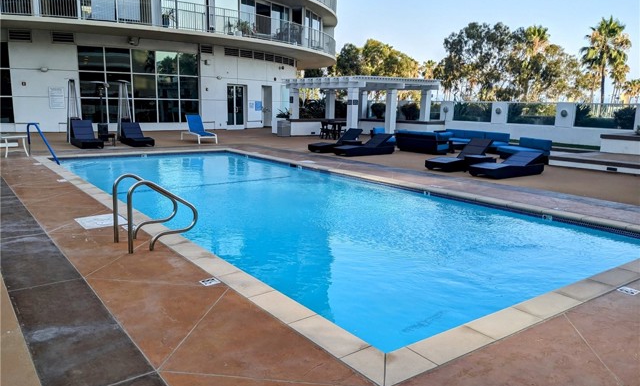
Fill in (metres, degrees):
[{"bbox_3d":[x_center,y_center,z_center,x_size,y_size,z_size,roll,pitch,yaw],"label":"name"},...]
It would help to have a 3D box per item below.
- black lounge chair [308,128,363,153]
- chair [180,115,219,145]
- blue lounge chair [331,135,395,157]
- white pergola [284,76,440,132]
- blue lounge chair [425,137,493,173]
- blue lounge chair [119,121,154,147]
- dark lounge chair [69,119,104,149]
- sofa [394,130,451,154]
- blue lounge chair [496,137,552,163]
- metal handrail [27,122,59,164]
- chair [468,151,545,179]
[{"bbox_3d":[0.638,-1.846,17.494,2.005,0.764,0.692,-8,13,-41],"label":"black lounge chair"},{"bbox_3d":[-4.874,-2.544,20.151,0.680,0.980,2.000,-5,12,-32],"label":"chair"},{"bbox_3d":[1.509,-1.622,16.611,2.005,0.667,0.692,-6,12,-36],"label":"blue lounge chair"},{"bbox_3d":[2.103,-4.427,26.187,6.000,2.860,5.400,-6,13,-36],"label":"white pergola"},{"bbox_3d":[3.785,-1.043,13.302,2.005,0.782,0.692,-7,13,-37],"label":"blue lounge chair"},{"bbox_3d":[-6.756,-2.170,18.382,0.692,0.785,2.005,-6,12,-34],"label":"blue lounge chair"},{"bbox_3d":[-8.072,-2.044,17.272,0.692,0.872,2.005,-6,12,-34],"label":"dark lounge chair"},{"bbox_3d":[3.652,-1.819,17.823,0.850,0.720,1.850,-6,13,-36],"label":"sofa"},{"bbox_3d":[6.488,-1.344,15.599,0.820,0.680,1.500,-6,13,-36],"label":"blue lounge chair"},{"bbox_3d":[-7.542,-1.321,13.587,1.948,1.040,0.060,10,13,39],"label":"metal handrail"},{"bbox_3d":[4.643,-0.712,12.264,2.005,0.528,0.692,-6,12,-36],"label":"chair"}]

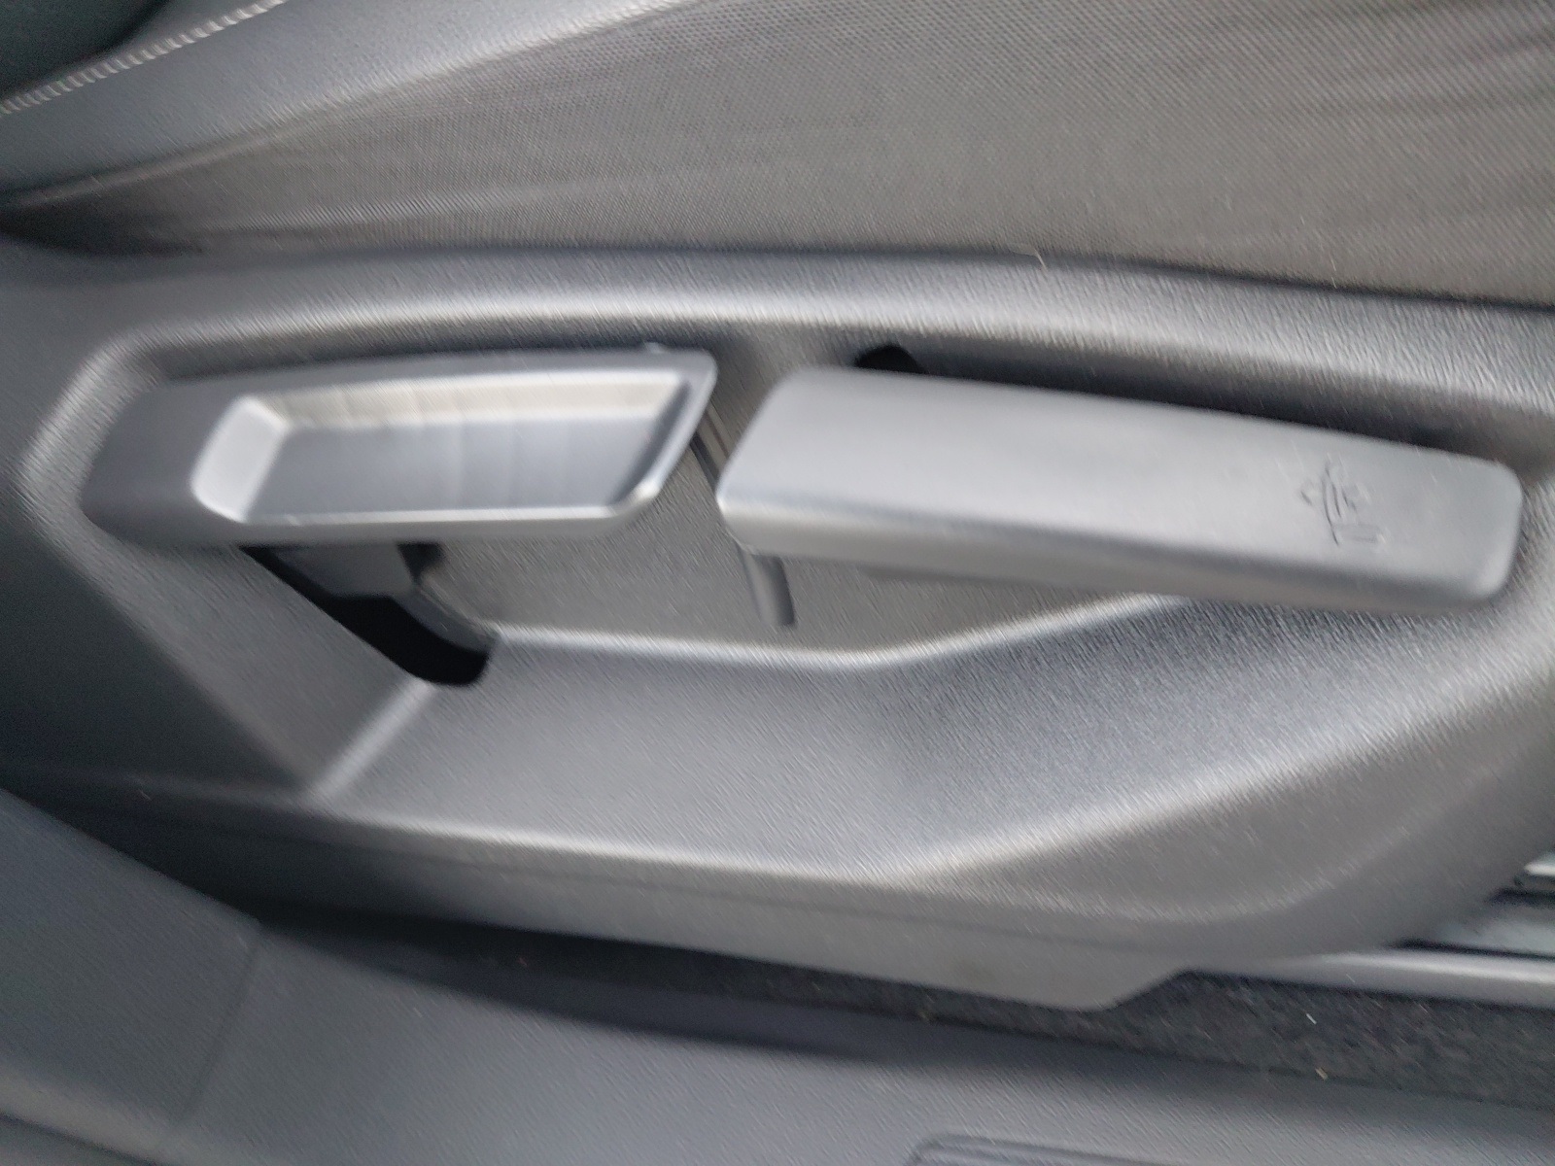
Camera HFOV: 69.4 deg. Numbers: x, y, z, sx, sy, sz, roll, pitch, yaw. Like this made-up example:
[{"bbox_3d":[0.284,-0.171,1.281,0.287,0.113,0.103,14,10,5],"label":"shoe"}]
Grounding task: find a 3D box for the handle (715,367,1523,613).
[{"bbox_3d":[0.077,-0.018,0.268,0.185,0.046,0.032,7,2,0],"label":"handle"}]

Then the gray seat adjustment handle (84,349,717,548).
[{"bbox_3d":[-0.086,-0.031,0.272,0.148,0.042,0.032,-2,2,-2],"label":"gray seat adjustment handle"}]

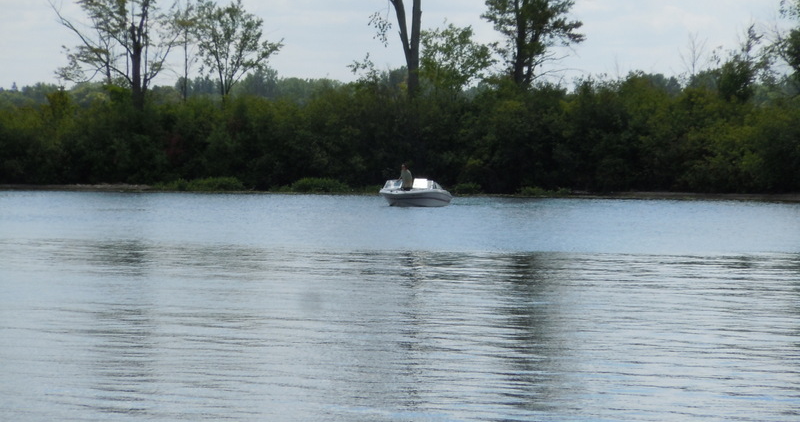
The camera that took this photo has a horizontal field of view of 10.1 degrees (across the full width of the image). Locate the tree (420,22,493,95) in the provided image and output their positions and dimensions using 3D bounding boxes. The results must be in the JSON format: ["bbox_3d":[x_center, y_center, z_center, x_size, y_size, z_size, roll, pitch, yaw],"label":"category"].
[{"bbox_3d":[3.441,-7.166,286.000,4.800,9.600,4.700,1,1,0],"label":"tree"}]

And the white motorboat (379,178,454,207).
[{"bbox_3d":[0.357,-0.755,190.000,2.100,1.300,5.000,1,1,27],"label":"white motorboat"}]

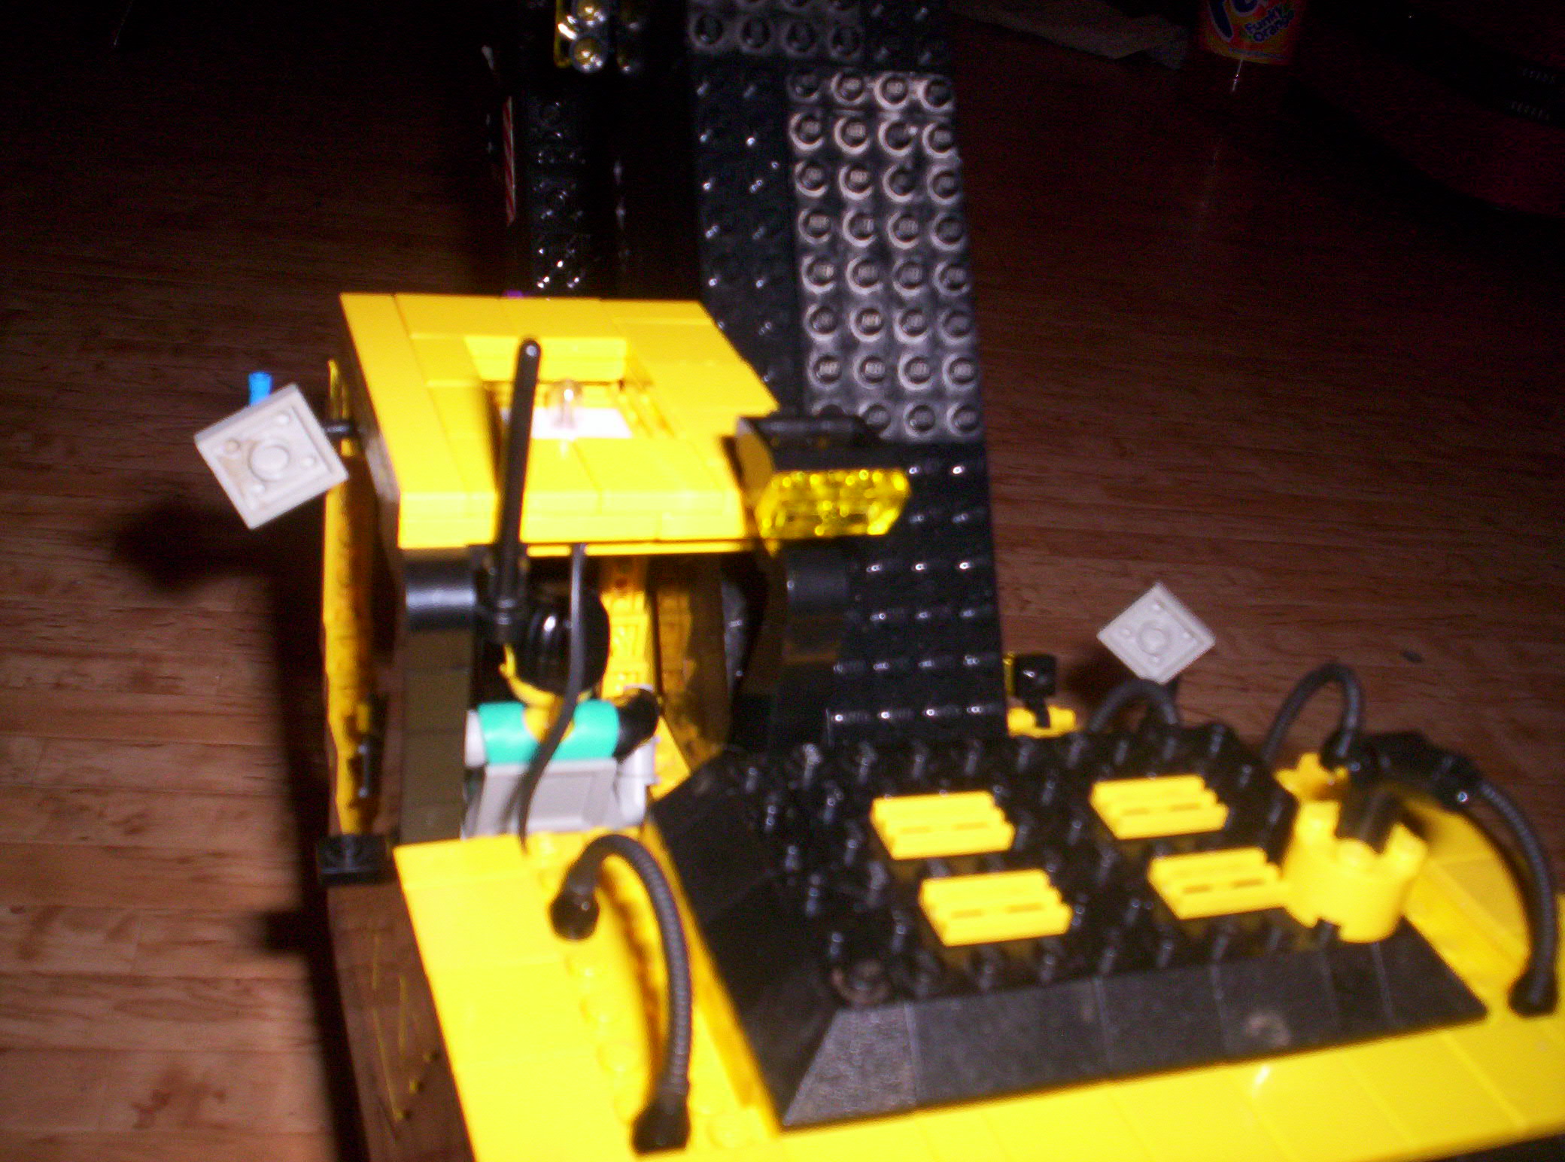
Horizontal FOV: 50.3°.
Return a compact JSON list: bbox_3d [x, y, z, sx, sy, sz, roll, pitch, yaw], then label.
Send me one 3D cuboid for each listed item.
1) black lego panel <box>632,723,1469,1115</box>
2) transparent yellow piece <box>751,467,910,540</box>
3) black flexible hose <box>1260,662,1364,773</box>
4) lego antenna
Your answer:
[{"bbox_3d":[0.037,0.039,0.215,0.096,0.011,0.056,-2,31,-20],"label":"black lego panel"},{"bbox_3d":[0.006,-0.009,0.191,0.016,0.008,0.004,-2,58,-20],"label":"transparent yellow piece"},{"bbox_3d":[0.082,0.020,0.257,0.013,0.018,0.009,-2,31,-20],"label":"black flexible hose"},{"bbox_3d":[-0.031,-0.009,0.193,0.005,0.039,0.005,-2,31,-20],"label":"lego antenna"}]

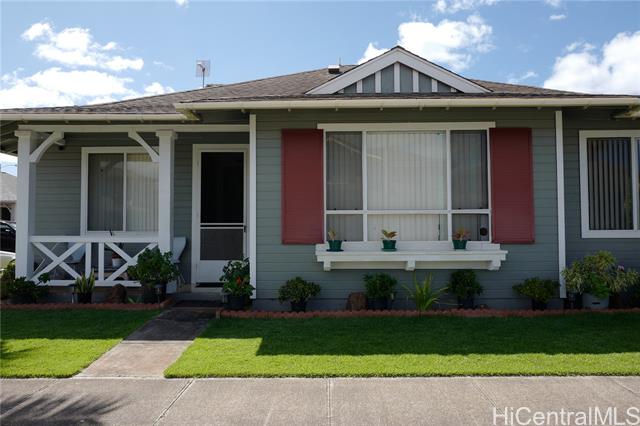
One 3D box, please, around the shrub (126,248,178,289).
[{"bbox_3d":[-2.222,0.723,6.600,0.690,0.557,0.600,0,-2,1],"label":"shrub"}]

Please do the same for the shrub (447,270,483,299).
[{"bbox_3d":[1.939,0.960,6.676,0.473,0.364,0.444,0,-2,0],"label":"shrub"}]

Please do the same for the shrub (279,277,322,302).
[{"bbox_3d":[-0.246,0.918,5.970,0.504,0.312,0.460,0,-2,1],"label":"shrub"}]

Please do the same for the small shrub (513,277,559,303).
[{"bbox_3d":[2.880,1.022,6.649,0.603,0.337,0.492,0,-2,0],"label":"small shrub"}]

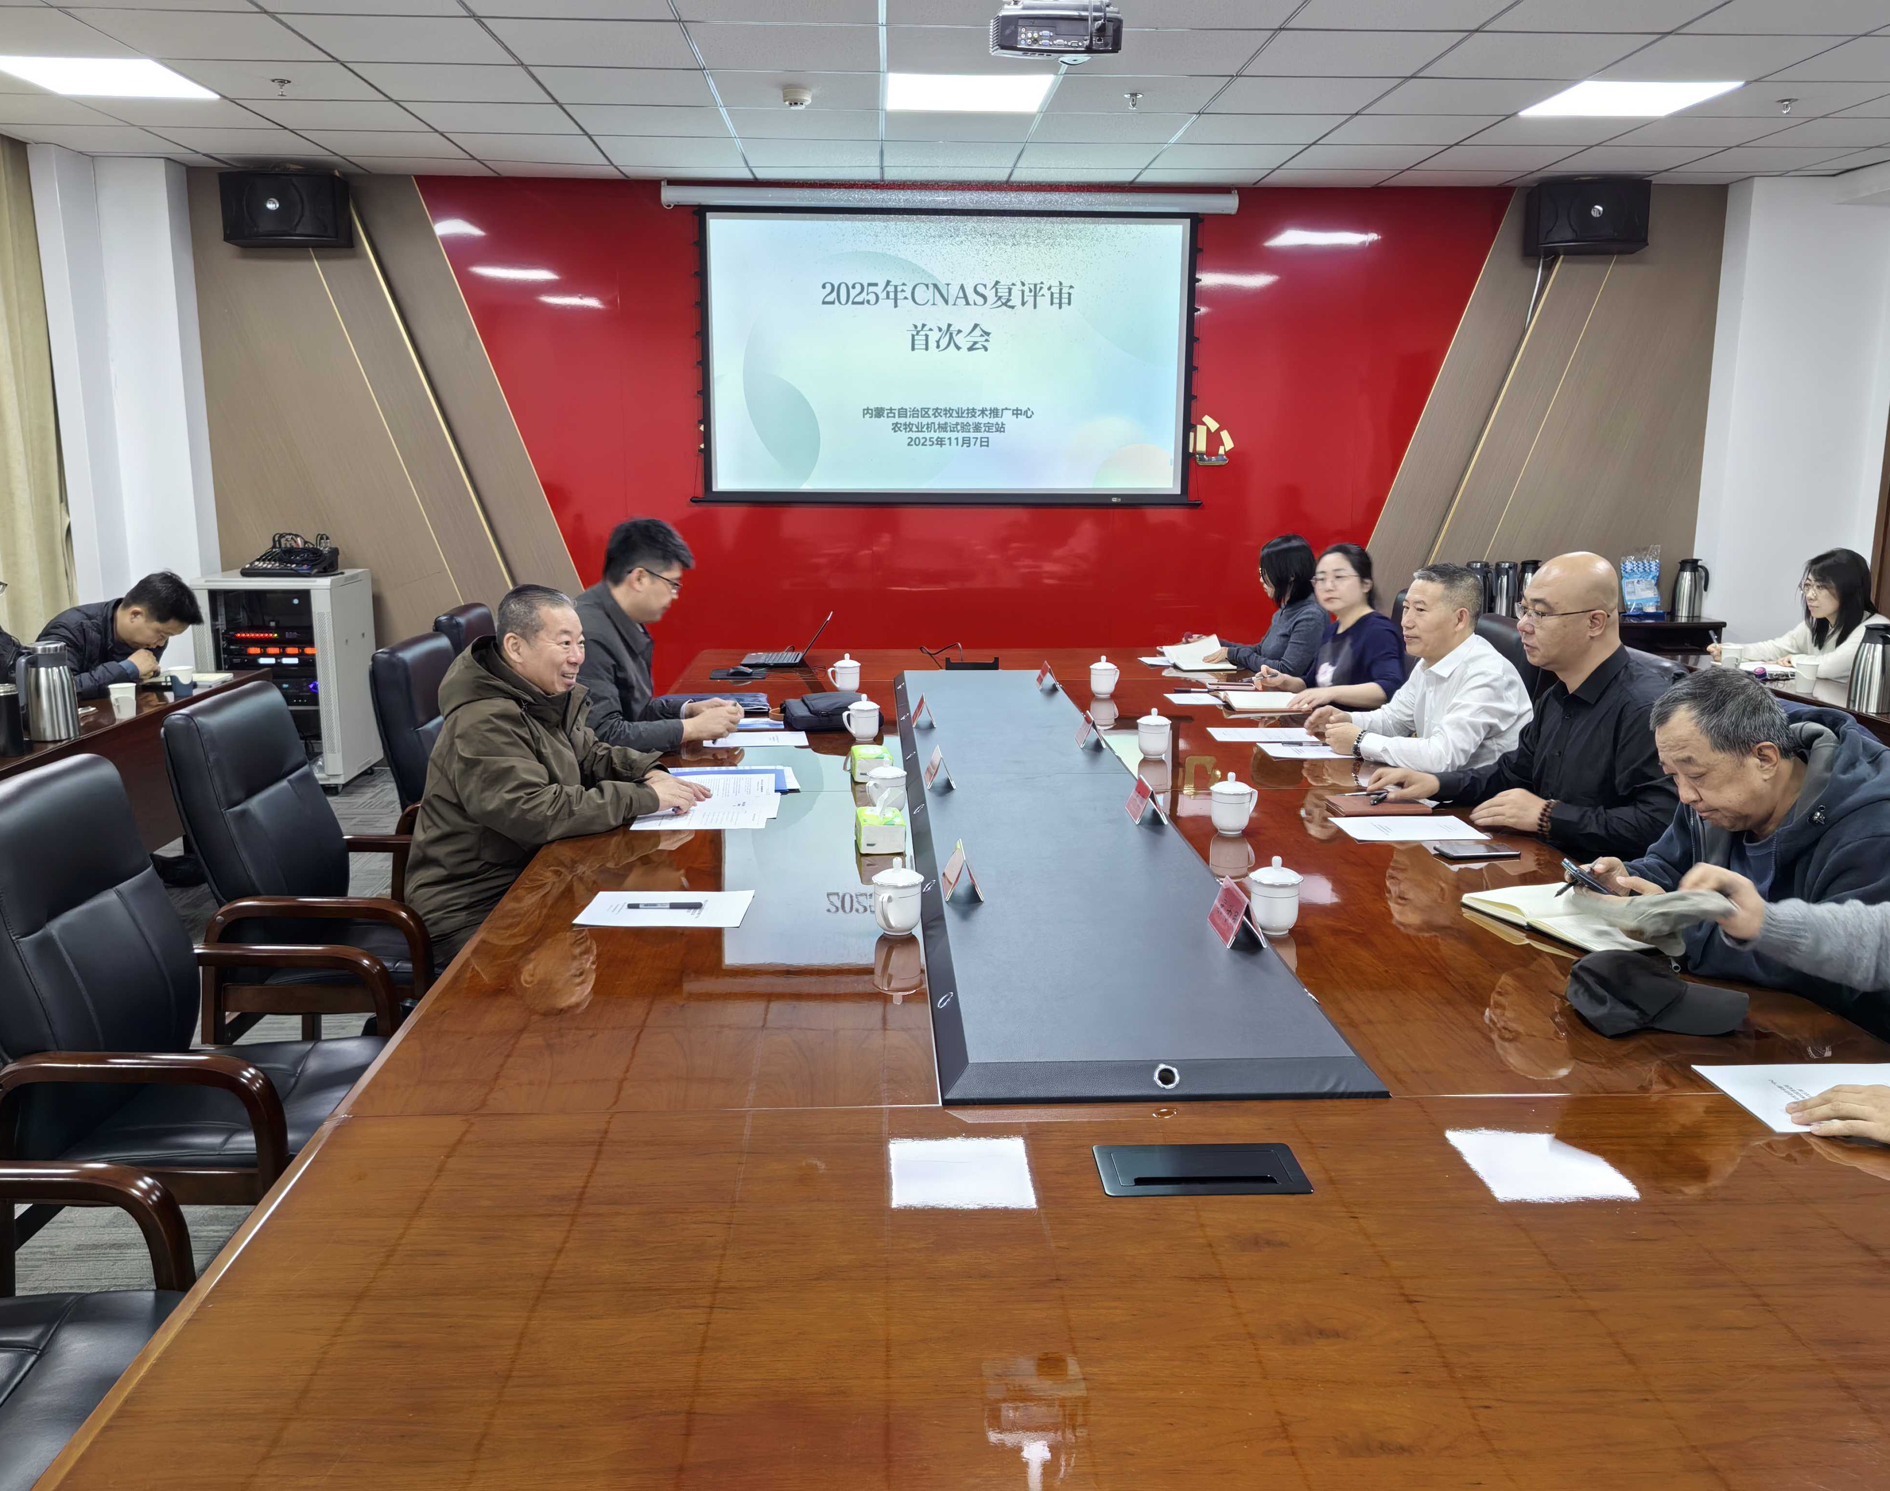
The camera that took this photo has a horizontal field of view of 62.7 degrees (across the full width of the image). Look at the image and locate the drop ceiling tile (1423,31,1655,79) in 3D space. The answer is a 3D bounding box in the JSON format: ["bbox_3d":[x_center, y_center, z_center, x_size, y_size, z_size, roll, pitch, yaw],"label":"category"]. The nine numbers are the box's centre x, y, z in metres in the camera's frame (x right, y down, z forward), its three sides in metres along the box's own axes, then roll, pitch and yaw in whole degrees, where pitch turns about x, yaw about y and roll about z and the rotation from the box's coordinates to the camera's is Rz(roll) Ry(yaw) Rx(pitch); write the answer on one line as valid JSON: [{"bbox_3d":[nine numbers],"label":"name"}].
[{"bbox_3d":[1.904,-2.230,5.007,0.600,0.020,0.600,0,11,-3],"label":"drop ceiling tile"}]

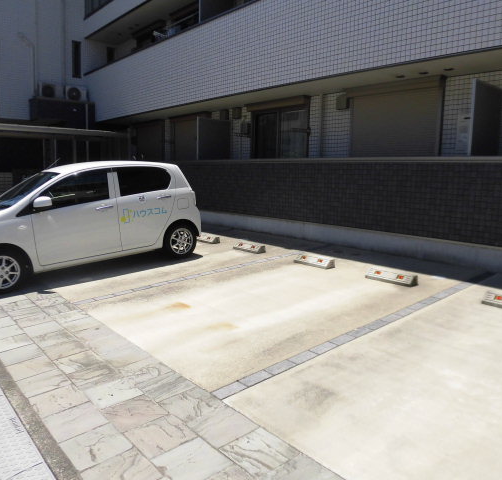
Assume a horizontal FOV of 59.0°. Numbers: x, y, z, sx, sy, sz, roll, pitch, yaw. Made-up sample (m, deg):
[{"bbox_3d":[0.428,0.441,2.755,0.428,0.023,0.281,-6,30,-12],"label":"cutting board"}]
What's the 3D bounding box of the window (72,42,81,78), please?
[{"bbox_3d":[-5.499,-5.688,14.006,0.290,1.150,0.100,-8,12,-41],"label":"window"}]

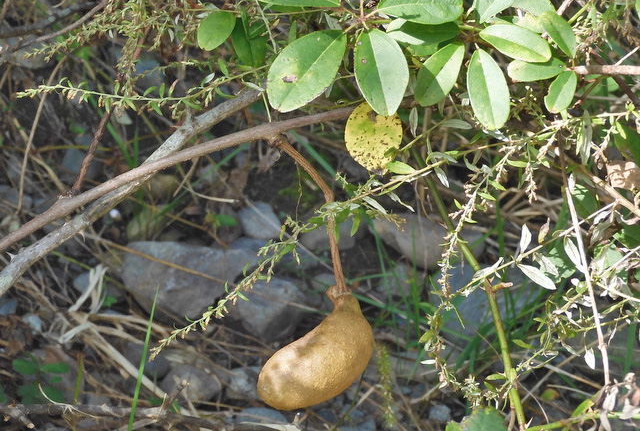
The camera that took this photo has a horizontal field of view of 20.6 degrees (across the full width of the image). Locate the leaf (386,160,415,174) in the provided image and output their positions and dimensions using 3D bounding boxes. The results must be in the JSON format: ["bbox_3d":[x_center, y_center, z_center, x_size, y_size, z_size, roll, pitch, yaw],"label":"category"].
[{"bbox_3d":[0.050,-0.030,1.080,0.018,0.004,0.007,19,62,11],"label":"leaf"}]

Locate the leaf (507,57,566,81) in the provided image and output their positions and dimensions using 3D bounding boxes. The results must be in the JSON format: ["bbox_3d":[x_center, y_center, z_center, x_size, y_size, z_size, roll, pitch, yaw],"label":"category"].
[{"bbox_3d":[0.137,-0.092,1.110,0.037,0.007,0.018,-4,52,-3],"label":"leaf"}]

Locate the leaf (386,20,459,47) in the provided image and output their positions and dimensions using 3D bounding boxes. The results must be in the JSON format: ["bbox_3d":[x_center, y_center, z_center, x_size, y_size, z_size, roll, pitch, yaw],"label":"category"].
[{"bbox_3d":[0.066,-0.118,1.120,0.047,0.009,0.031,0,53,0],"label":"leaf"}]

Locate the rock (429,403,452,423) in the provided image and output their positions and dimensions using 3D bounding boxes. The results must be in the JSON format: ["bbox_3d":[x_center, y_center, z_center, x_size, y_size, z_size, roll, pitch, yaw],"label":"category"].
[{"bbox_3d":[0.095,0.156,1.386,0.019,0.015,0.016,3,35,4],"label":"rock"}]

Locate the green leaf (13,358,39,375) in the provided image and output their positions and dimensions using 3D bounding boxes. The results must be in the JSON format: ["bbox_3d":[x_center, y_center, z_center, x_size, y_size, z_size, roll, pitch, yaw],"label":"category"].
[{"bbox_3d":[-0.228,0.117,1.360,0.020,0.005,0.018,2,41,2],"label":"green leaf"}]

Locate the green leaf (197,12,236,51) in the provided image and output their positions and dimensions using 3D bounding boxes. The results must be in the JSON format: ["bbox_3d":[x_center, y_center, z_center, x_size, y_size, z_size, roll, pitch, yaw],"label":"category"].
[{"bbox_3d":[-0.063,-0.115,1.100,0.019,0.008,0.032,31,69,0],"label":"green leaf"}]

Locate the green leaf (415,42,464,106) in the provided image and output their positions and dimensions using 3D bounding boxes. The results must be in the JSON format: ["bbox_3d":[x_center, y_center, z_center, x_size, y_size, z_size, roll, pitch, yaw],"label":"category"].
[{"bbox_3d":[0.076,-0.088,1.100,0.023,0.008,0.051,29,73,24],"label":"green leaf"}]

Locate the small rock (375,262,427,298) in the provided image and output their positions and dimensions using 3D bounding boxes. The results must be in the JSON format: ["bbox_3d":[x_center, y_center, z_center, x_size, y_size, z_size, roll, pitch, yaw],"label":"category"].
[{"bbox_3d":[0.067,0.053,1.440,0.044,0.025,0.033,0,32,0],"label":"small rock"}]

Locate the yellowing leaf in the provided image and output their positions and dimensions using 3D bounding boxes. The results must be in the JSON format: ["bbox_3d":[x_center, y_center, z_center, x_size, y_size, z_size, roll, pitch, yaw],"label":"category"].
[{"bbox_3d":[0.034,-0.050,1.120,0.036,0.008,0.048,1,76,0],"label":"yellowing leaf"}]

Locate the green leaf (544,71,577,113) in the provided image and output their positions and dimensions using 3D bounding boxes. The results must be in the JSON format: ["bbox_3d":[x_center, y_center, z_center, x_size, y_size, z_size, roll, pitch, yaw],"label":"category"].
[{"bbox_3d":[0.146,-0.074,1.050,0.016,0.008,0.033,22,65,9],"label":"green leaf"}]

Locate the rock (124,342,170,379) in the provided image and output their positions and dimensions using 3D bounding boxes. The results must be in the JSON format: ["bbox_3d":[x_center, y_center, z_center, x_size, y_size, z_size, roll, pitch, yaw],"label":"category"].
[{"bbox_3d":[-0.141,0.118,1.431,0.037,0.029,0.032,-4,35,-6],"label":"rock"}]

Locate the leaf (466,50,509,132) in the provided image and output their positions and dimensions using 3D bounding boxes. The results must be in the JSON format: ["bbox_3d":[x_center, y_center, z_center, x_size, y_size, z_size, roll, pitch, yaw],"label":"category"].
[{"bbox_3d":[0.099,-0.075,1.040,0.025,0.010,0.051,-13,75,3],"label":"leaf"}]

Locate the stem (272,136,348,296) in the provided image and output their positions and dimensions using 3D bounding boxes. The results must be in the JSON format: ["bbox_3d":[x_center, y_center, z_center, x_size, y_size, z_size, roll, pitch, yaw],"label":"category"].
[{"bbox_3d":[-0.006,0.000,1.100,0.048,0.110,0.022,0,32,0],"label":"stem"}]

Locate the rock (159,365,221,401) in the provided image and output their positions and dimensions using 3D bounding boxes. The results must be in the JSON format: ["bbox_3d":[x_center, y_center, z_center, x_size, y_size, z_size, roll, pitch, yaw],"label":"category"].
[{"bbox_3d":[-0.104,0.135,1.411,0.048,0.024,0.041,-3,35,-5],"label":"rock"}]

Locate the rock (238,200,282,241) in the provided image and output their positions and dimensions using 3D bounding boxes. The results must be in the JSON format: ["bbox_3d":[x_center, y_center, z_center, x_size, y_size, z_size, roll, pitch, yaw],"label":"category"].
[{"bbox_3d":[-0.050,0.005,1.500,0.038,0.029,0.029,0,32,0],"label":"rock"}]

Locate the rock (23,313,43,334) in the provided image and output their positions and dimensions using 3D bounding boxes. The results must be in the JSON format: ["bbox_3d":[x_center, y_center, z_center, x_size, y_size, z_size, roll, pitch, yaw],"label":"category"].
[{"bbox_3d":[-0.232,0.088,1.420,0.017,0.015,0.013,0,32,0],"label":"rock"}]

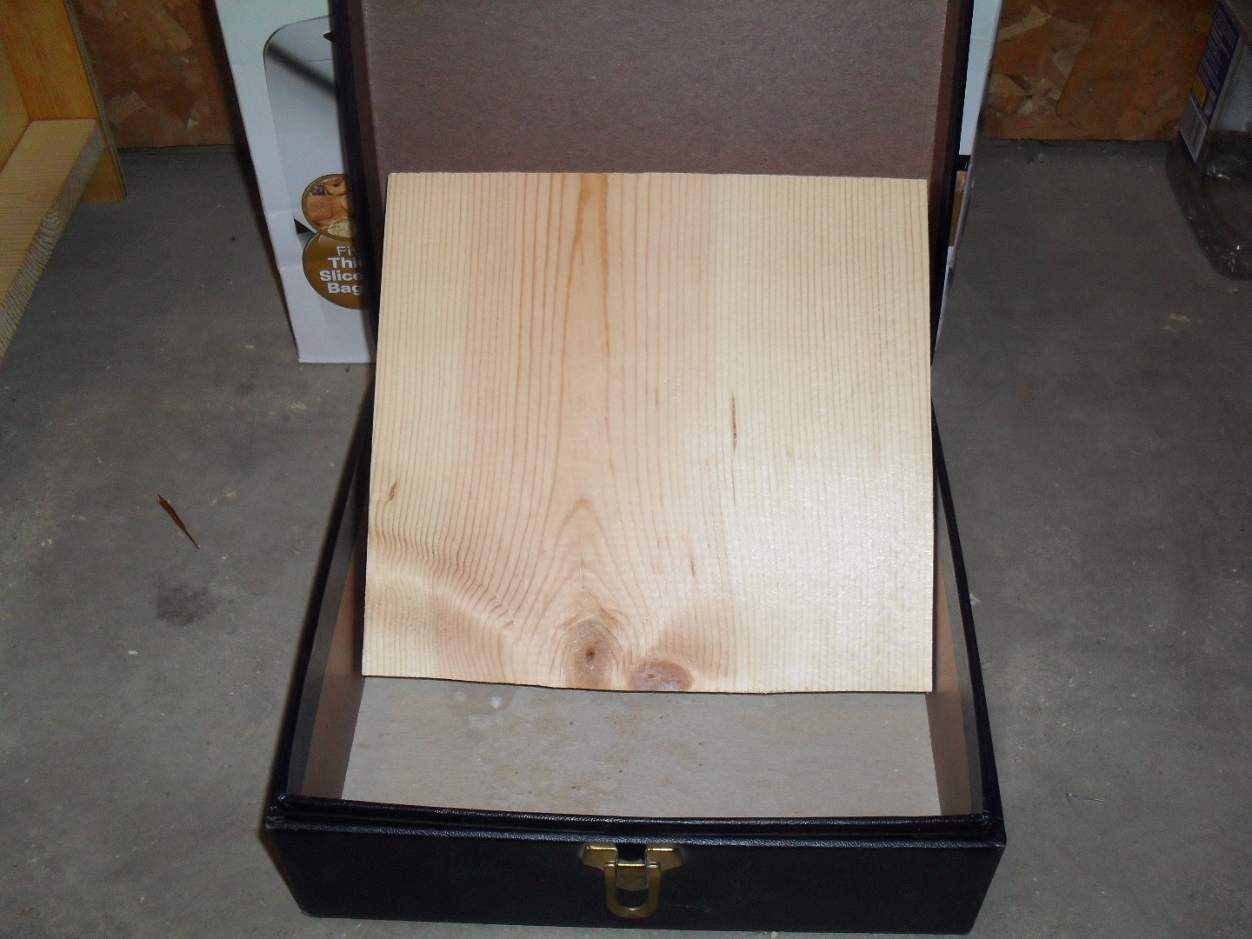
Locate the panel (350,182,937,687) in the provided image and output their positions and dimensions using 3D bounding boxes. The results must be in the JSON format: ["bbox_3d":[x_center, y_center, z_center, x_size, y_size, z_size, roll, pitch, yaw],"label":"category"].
[{"bbox_3d":[0.013,-0.022,0.650,0.281,0.016,0.260,1,83,2],"label":"panel"}]

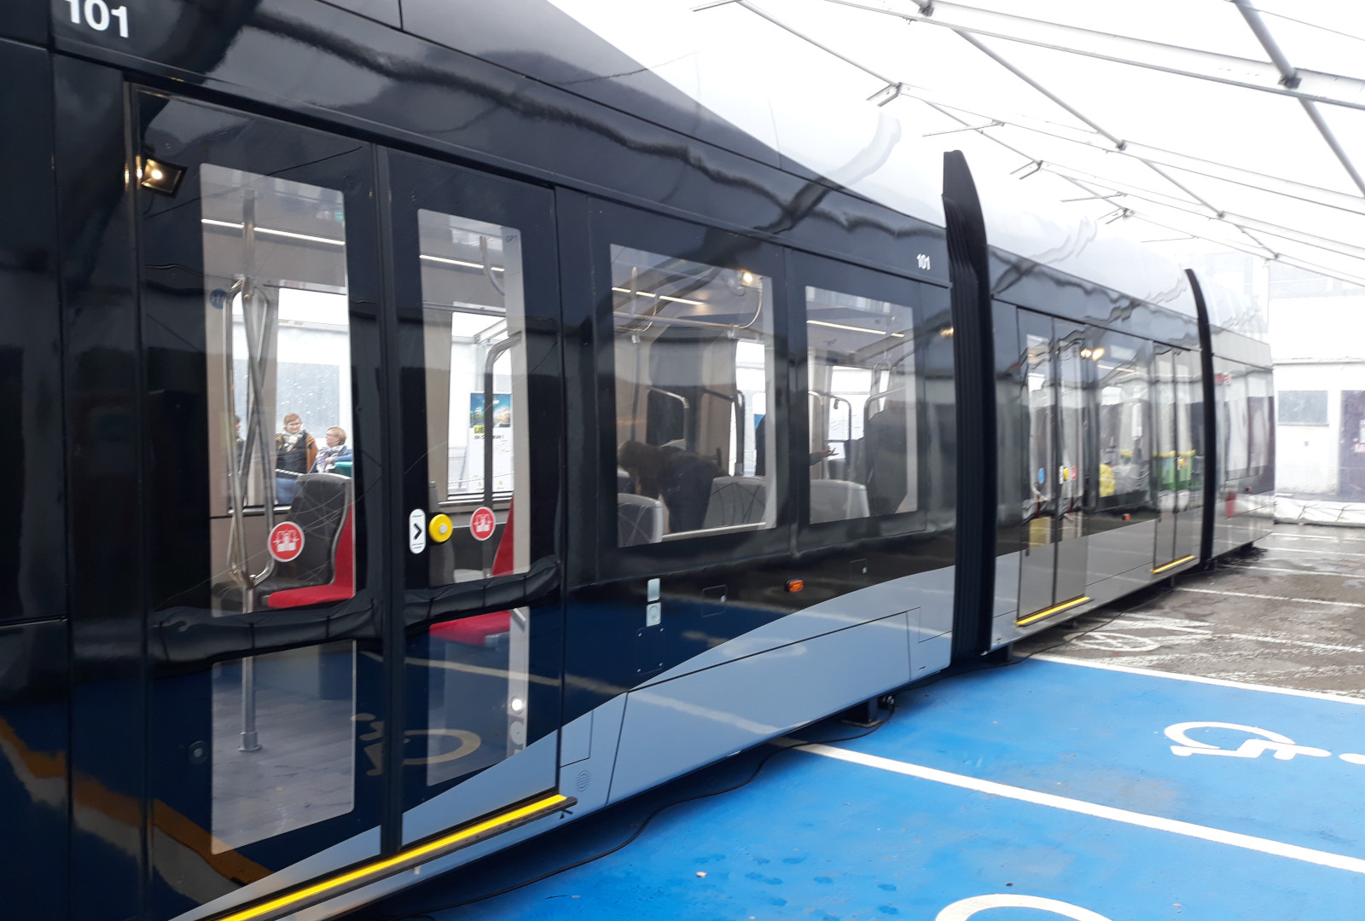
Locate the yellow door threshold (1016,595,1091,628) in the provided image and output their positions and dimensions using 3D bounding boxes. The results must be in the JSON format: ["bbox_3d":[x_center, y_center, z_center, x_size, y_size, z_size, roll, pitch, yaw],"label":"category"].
[{"bbox_3d":[2.780,1.112,7.899,0.090,0.060,1.490,2,2,38],"label":"yellow door threshold"}]

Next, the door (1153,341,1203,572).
[{"bbox_3d":[4.931,-0.044,10.614,0.100,2.100,1.440,2,2,38],"label":"door"}]

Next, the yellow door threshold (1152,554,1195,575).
[{"bbox_3d":[4.909,1.050,10.605,0.090,0.060,1.490,2,2,38],"label":"yellow door threshold"}]

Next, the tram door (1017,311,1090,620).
[{"bbox_3d":[2.753,0.020,7.844,0.100,2.100,1.440,2,2,38],"label":"tram door"}]

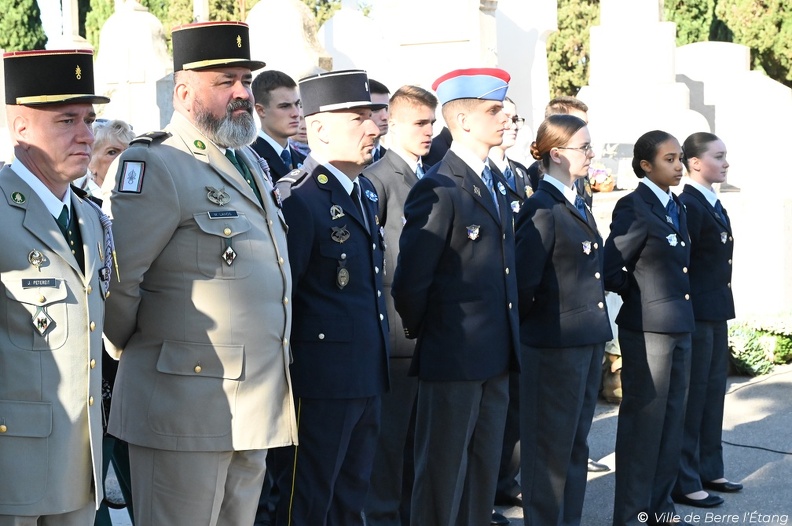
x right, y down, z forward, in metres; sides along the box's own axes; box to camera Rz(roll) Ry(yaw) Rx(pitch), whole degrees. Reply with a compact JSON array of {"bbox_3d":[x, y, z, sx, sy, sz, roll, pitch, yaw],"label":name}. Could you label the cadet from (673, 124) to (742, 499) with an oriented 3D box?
[{"bbox_3d":[1.375,0.243,6.850,0.330,1.660,0.470,2,4,33],"label":"cadet"}]

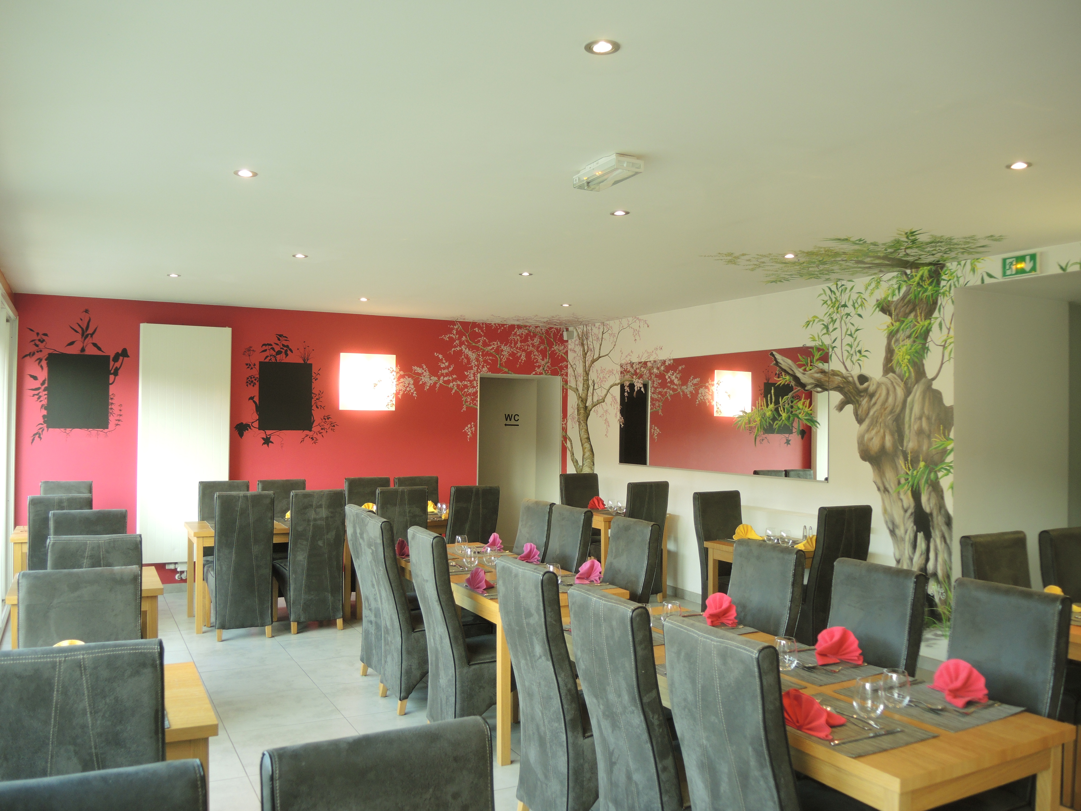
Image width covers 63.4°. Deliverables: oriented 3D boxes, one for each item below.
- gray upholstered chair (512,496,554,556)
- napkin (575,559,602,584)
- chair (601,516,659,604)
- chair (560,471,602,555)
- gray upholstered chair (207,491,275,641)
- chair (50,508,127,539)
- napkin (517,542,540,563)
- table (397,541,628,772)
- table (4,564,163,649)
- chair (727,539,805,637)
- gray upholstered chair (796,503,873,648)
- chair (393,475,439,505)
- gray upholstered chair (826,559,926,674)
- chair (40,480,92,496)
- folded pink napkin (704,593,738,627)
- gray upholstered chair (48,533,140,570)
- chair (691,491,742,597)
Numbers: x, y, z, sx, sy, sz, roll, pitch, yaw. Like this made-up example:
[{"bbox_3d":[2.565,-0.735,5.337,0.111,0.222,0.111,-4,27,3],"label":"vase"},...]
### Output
[{"bbox_3d":[-0.253,1.175,5.742,0.600,1.070,0.450,1,-1,-31],"label":"gray upholstered chair"},{"bbox_3d":[0.244,0.887,4.705,0.140,0.120,0.200,1,-1,-28],"label":"napkin"},{"bbox_3d":[0.300,1.165,4.669,0.580,1.070,0.420,1,-1,-28],"label":"chair"},{"bbox_3d":[0.514,1.218,8.501,0.450,1.070,0.600,1,-1,-31],"label":"chair"},{"bbox_3d":[-2.265,1.172,6.579,0.400,1.085,0.650,1,-1,-26],"label":"gray upholstered chair"},{"bbox_3d":[-2.526,1.147,4.882,0.420,1.070,0.580,1,-1,-28],"label":"chair"},{"bbox_3d":[-0.079,0.891,5.315,0.140,0.120,0.200,1,-1,-28],"label":"napkin"},{"bbox_3d":[-0.303,1.329,5.138,0.728,0.745,1.895,1,-1,-28],"label":"table"},{"bbox_3d":[-2.422,1.306,4.652,0.700,0.755,0.700,1,-1,-27],"label":"table"},{"bbox_3d":[0.784,1.162,3.824,0.600,1.070,0.450,1,-1,-30],"label":"chair"},{"bbox_3d":[1.878,1.210,6.022,0.400,1.085,0.650,1,-1,-28],"label":"gray upholstered chair"},{"bbox_3d":[-1.032,1.194,7.821,0.420,1.070,0.580,1,-1,-28],"label":"chair"},{"bbox_3d":[1.083,1.153,3.247,0.580,1.070,0.420,1,-1,-31],"label":"gray upholstered chair"},{"bbox_3d":[-3.749,1.160,6.876,0.400,1.085,0.650,1,-1,-26],"label":"chair"},{"bbox_3d":[0.785,0.885,3.819,0.090,0.120,0.165,1,-1,-28],"label":"folded pink napkin"},{"bbox_3d":[-2.185,1.138,4.264,0.400,1.085,0.650,1,-1,-26],"label":"gray upholstered chair"},{"bbox_3d":[1.495,1.204,6.543,0.450,1.070,0.600,1,-1,-27],"label":"chair"}]

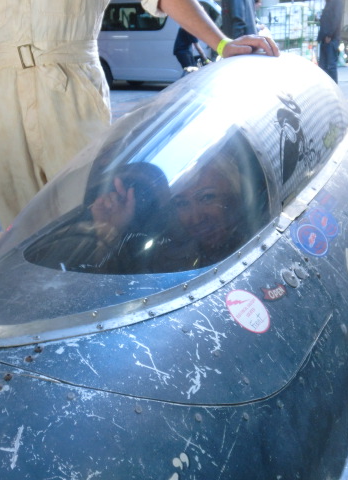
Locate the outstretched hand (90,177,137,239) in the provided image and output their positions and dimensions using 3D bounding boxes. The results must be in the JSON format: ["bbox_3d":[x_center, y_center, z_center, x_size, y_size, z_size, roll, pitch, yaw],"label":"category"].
[{"bbox_3d":[-0.124,-0.065,1.060,0.090,0.125,0.070,1,20,14],"label":"outstretched hand"}]

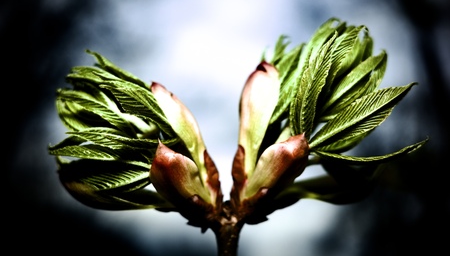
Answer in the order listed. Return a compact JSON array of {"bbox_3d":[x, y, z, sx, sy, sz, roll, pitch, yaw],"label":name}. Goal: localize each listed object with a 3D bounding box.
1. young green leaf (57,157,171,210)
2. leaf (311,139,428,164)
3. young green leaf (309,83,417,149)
[{"bbox_3d":[-0.045,0.023,0.205,0.045,0.016,0.018,5,22,0],"label":"young green leaf"},{"bbox_3d":[0.058,0.009,0.200,0.046,0.008,0.014,-4,14,3],"label":"leaf"},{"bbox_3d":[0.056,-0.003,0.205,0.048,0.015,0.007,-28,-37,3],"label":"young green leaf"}]

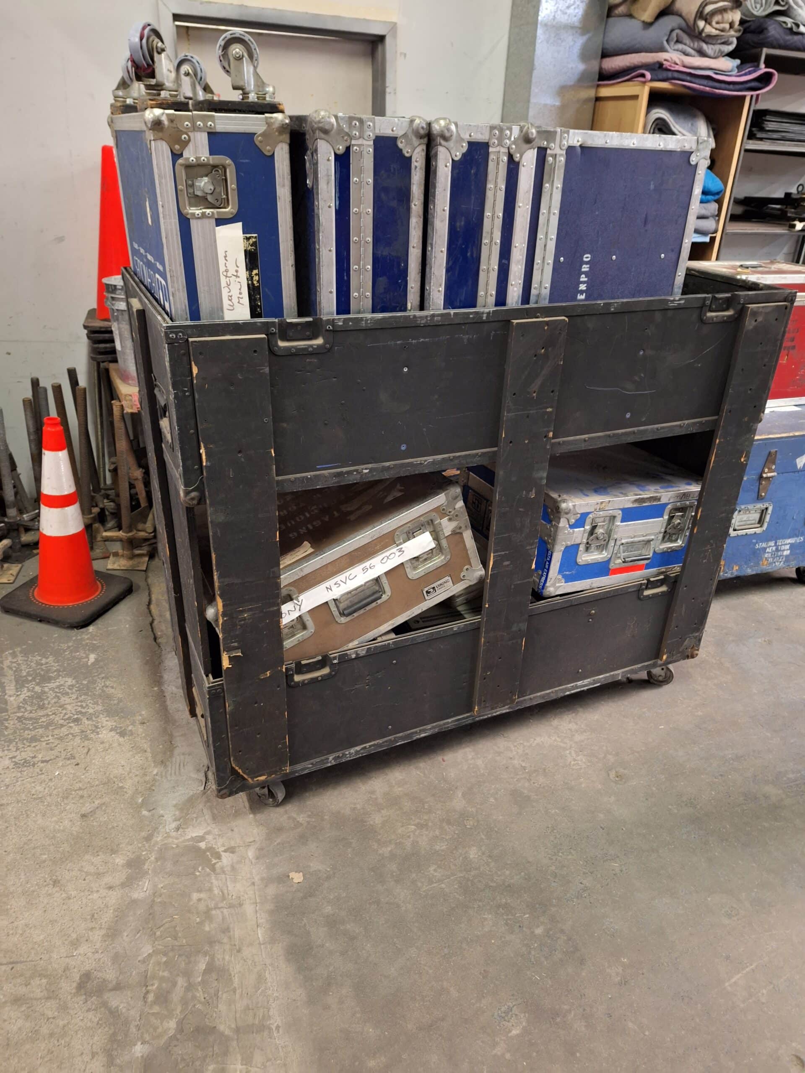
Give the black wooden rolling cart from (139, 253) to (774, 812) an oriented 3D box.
[{"bbox_3d":[0.131,-0.073,2.081,1.580,1.290,0.735,-10,30,-22],"label":"black wooden rolling cart"}]

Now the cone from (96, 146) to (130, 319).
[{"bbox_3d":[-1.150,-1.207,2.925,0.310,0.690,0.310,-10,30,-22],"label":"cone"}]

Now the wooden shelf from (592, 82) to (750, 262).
[{"bbox_3d":[1.286,-1.377,3.980,0.680,1.880,0.430,-10,30,-22],"label":"wooden shelf"}]

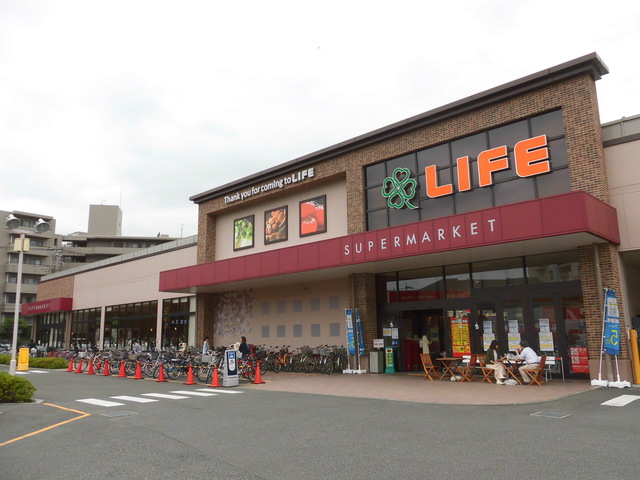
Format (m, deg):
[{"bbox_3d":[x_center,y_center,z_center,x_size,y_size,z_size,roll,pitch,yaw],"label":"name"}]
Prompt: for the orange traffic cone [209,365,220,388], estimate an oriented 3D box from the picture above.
[{"bbox_3d":[-3.362,4.399,16.733,0.380,0.700,0.380,5,-12,-28],"label":"orange traffic cone"}]

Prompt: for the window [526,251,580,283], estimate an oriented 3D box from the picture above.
[{"bbox_3d":[8.089,0.945,17.972,1.813,1.011,0.100,-11,-14,43],"label":"window"}]

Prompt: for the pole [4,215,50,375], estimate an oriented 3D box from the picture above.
[{"bbox_3d":[-9.427,2.008,16.203,0.450,5.450,1.250,-11,-14,43],"label":"pole"}]

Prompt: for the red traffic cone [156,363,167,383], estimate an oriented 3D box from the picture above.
[{"bbox_3d":[-5.942,4.966,19.451,0.380,0.700,0.380,6,-13,-33],"label":"red traffic cone"}]

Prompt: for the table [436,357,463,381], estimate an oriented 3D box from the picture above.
[{"bbox_3d":[4.443,4.378,17.427,0.730,0.700,0.700,-11,-15,43],"label":"table"}]

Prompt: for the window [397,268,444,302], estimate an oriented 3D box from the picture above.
[{"bbox_3d":[4.217,1.884,21.594,2.222,1.341,0.100,-11,-14,43],"label":"window"}]

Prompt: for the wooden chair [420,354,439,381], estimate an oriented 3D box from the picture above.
[{"bbox_3d":[3.849,4.389,17.882,0.540,0.865,0.460,-11,-15,43],"label":"wooden chair"}]

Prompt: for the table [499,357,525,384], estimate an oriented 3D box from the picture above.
[{"bbox_3d":[5.972,4.080,15.974,0.730,0.700,0.700,-11,-15,43],"label":"table"}]

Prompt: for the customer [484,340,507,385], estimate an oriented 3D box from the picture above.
[{"bbox_3d":[5.535,3.850,16.287,0.700,1.280,0.480,-11,-15,43],"label":"customer"}]

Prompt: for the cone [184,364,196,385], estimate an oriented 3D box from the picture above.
[{"bbox_3d":[-4.575,4.775,18.405,0.380,0.700,0.380,-11,-15,43],"label":"cone"}]

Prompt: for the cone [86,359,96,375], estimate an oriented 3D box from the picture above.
[{"bbox_3d":[-10.767,5.980,24.443,0.380,0.700,0.380,8,-14,-40],"label":"cone"}]

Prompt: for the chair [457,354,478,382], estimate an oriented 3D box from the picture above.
[{"bbox_3d":[4.856,4.192,16.924,0.540,0.865,0.460,-11,-15,43],"label":"chair"}]

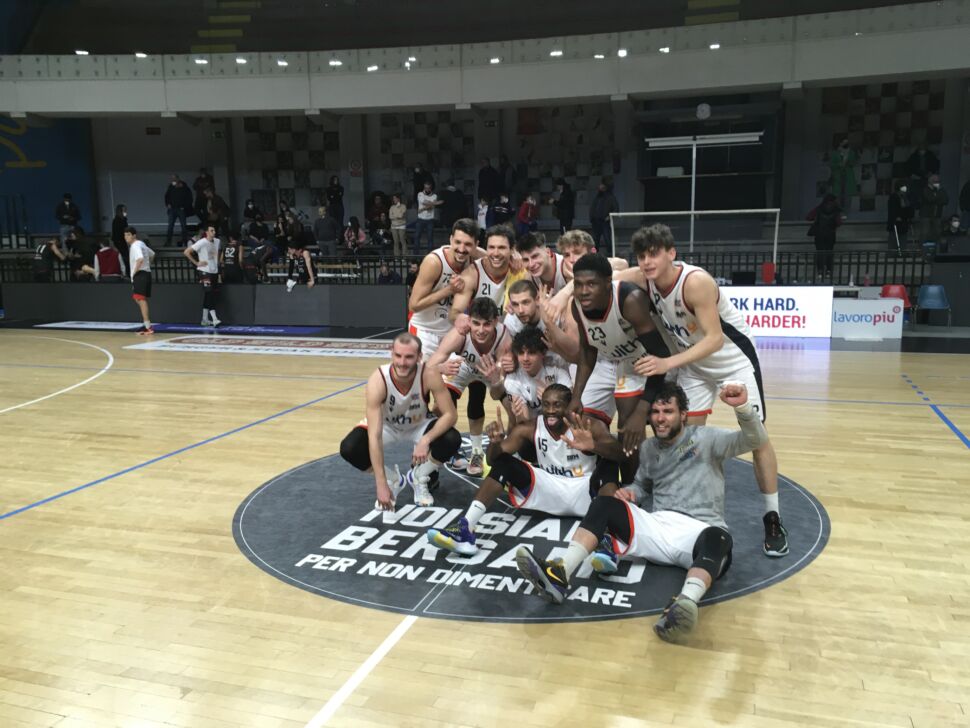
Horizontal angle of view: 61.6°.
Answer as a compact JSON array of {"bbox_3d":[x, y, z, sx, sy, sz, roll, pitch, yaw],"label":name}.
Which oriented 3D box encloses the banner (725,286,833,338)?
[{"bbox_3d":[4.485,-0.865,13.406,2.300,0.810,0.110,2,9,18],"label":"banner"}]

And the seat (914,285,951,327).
[{"bbox_3d":[7.527,-0.938,13.672,0.530,0.780,0.540,2,9,18],"label":"seat"}]

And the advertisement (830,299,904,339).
[{"bbox_3d":[6.058,-0.716,12.889,1.030,0.620,0.090,2,9,18],"label":"advertisement"}]

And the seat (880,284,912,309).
[{"bbox_3d":[6.967,-0.957,13.858,0.520,0.780,0.540,2,9,18],"label":"seat"}]

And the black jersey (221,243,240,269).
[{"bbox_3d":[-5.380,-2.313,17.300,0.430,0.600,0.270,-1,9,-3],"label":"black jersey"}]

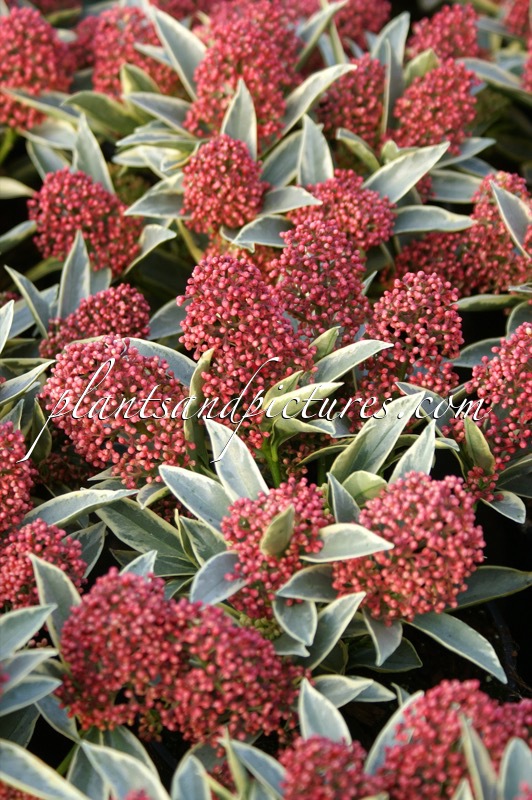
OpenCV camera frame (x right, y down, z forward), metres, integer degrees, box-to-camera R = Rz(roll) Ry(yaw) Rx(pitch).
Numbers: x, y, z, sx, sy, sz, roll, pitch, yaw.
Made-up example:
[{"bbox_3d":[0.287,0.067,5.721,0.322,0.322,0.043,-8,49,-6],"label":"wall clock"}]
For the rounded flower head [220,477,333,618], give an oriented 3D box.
[{"bbox_3d":[0.005,0.071,0.965,0.054,0.068,0.054,0,36,0],"label":"rounded flower head"}]

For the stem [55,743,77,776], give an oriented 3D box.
[{"bbox_3d":[-0.092,0.166,0.920,0.006,0.026,0.006,32,32,0],"label":"stem"}]

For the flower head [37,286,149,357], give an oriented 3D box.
[{"bbox_3d":[-0.092,-0.039,1.080,0.059,0.055,0.058,0,35,0],"label":"flower head"}]

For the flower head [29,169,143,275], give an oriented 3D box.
[{"bbox_3d":[-0.108,-0.106,1.190,0.067,0.061,0.062,0,36,0],"label":"flower head"}]

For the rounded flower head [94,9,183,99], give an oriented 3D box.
[{"bbox_3d":[-0.081,-0.220,1.270,0.058,0.060,0.058,0,35,0],"label":"rounded flower head"}]

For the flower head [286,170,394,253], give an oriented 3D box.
[{"bbox_3d":[0.043,-0.104,1.120,0.060,0.056,0.060,0,35,0],"label":"flower head"}]

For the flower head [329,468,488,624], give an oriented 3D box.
[{"bbox_3d":[0.063,0.065,0.880,0.066,0.064,0.066,0,35,0],"label":"flower head"}]

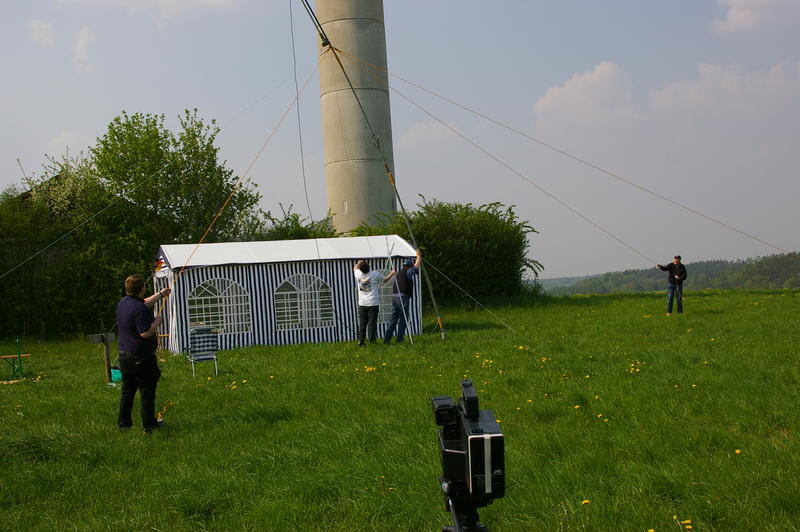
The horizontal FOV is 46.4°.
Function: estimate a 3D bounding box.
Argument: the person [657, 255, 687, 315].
[{"bbox_3d":[7.876,0.556,27.000,0.820,1.750,0.500,-3,0,20],"label":"person"}]

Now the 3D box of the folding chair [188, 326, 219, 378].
[{"bbox_3d":[-3.273,1.452,15.650,0.520,0.850,0.570,-3,0,-19],"label":"folding chair"}]

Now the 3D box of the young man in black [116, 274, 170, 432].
[{"bbox_3d":[-2.899,0.980,10.500,0.630,1.750,0.520,-3,0,-44],"label":"young man in black"}]

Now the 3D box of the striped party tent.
[{"bbox_3d":[-2.824,0.611,23.306,6.060,2.520,2.980,-3,0,-22],"label":"striped party tent"}]

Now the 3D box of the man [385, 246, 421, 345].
[{"bbox_3d":[0.077,0.685,20.600,0.780,2.080,0.520,-3,0,7],"label":"man"}]

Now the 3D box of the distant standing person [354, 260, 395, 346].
[{"bbox_3d":[-0.569,0.816,20.400,0.830,1.840,0.520,-3,0,7],"label":"distant standing person"}]

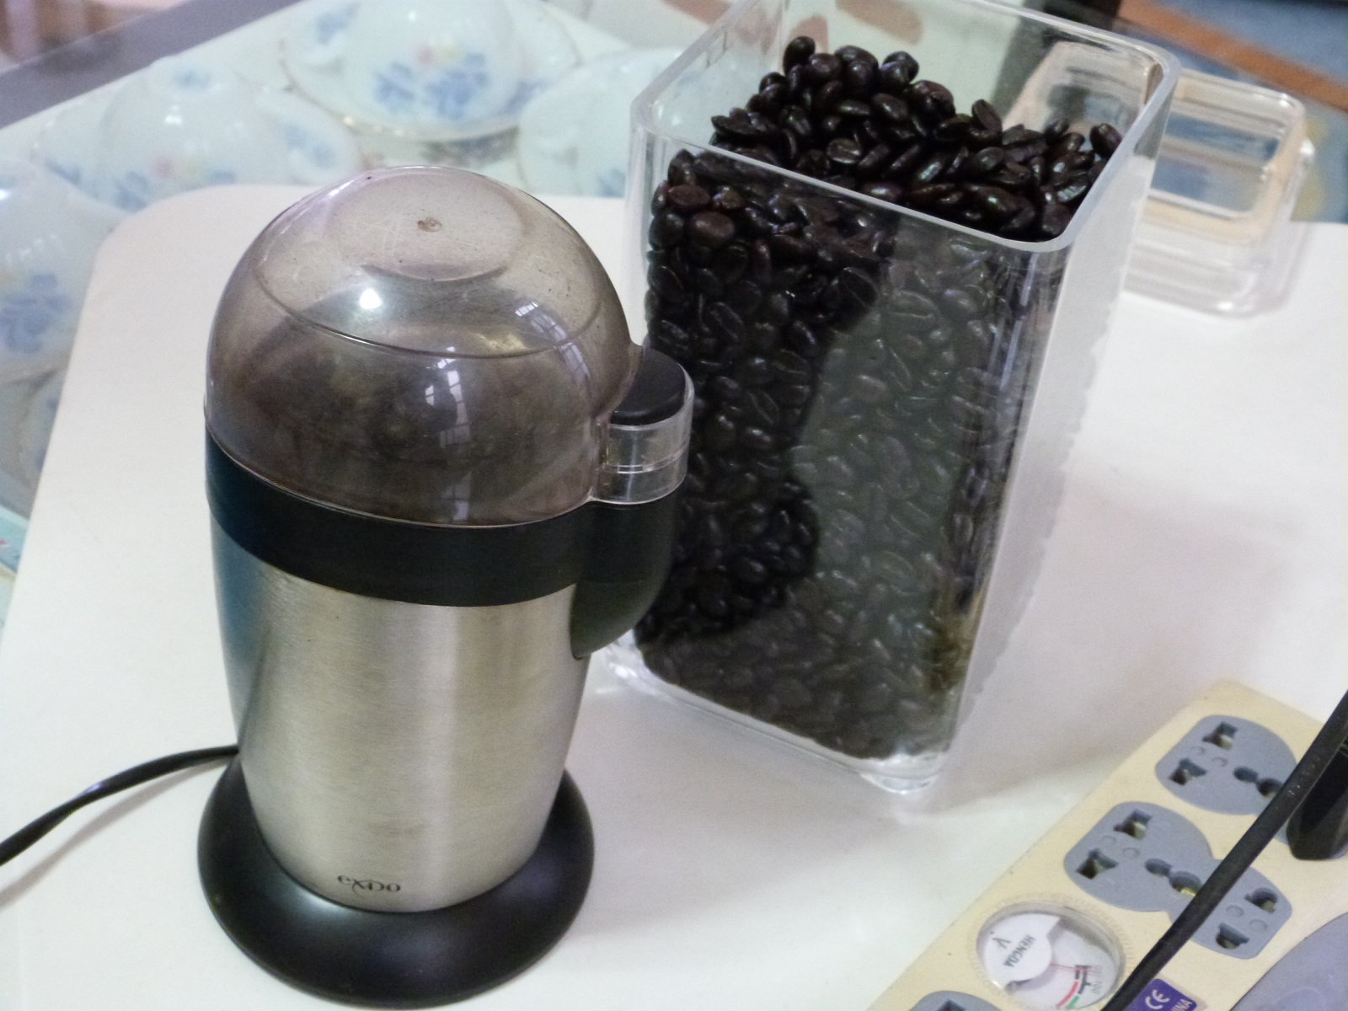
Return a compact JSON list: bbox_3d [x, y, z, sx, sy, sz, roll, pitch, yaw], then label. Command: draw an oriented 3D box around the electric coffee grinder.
[{"bbox_3d":[-0.054,0.017,0.492,0.111,0.183,0.099,16,38,9],"label":"electric coffee grinder"}]

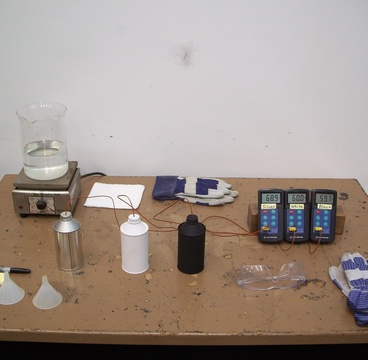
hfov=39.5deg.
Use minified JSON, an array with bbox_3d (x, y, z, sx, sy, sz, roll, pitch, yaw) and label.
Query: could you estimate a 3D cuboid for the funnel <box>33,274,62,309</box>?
[{"bbox_3d":[-0.312,0.248,1.176,0.068,0.068,0.068,1,27,0],"label":"funnel"}]

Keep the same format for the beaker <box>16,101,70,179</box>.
[{"bbox_3d":[-0.398,-0.103,1.459,0.137,0.191,0.149,0,26,-3],"label":"beaker"}]

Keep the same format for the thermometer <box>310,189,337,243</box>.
[{"bbox_3d":[0.383,0.099,1.422,0.069,0.147,0.027,1,-8,0],"label":"thermometer"}]

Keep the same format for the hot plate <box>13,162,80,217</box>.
[{"bbox_3d":[-0.402,0.037,1.523,0.162,0.117,0.169,1,26,-1],"label":"hot plate"}]

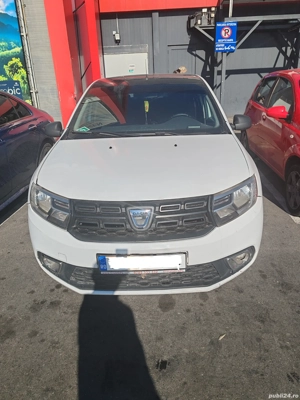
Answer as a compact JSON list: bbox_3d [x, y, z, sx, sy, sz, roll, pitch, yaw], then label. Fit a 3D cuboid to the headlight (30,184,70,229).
[{"bbox_3d":[-0.667,0.029,2.052,0.370,0.240,0.360,-1,21,2],"label":"headlight"}]

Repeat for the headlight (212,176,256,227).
[{"bbox_3d":[0.571,-0.003,2.005,0.370,0.240,0.360,-1,21,2],"label":"headlight"}]

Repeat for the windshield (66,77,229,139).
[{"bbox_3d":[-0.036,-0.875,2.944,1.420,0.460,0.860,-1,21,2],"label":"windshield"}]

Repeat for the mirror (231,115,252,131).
[{"bbox_3d":[0.870,-0.738,2.972,0.200,0.145,0.130,-1,21,2],"label":"mirror"}]

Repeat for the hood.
[{"bbox_3d":[-0.046,-0.260,2.260,1.500,0.260,1.000,-1,21,2],"label":"hood"}]

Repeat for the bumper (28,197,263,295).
[{"bbox_3d":[-0.038,0.279,2.116,1.700,0.560,0.520,-1,21,2],"label":"bumper"}]

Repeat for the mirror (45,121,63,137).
[{"bbox_3d":[-0.928,-0.692,3.040,0.200,0.145,0.130,-1,21,2],"label":"mirror"}]

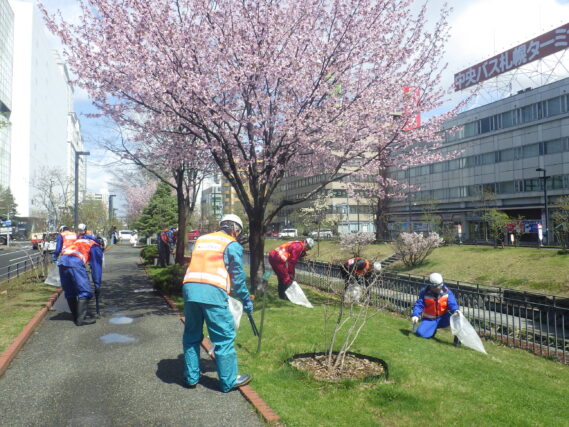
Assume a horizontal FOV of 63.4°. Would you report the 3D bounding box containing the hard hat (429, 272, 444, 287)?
[{"bbox_3d":[2.411,1.055,7.300,0.220,0.160,0.270,-1,23,25],"label":"hard hat"}]

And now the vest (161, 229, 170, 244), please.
[{"bbox_3d":[-4.473,0.864,17.300,0.400,0.600,0.440,1,-3,-41],"label":"vest"}]

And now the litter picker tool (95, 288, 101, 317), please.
[{"bbox_3d":[-3.067,1.468,7.550,0.060,0.500,0.050,1,-2,-37],"label":"litter picker tool"}]

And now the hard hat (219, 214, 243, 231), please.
[{"bbox_3d":[-0.524,0.089,4.550,0.220,0.160,0.270,-1,-24,41],"label":"hard hat"}]

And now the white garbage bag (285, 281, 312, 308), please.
[{"bbox_3d":[0.280,1.629,9.200,0.560,0.550,0.350,0,-1,0],"label":"white garbage bag"}]

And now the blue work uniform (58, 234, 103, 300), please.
[{"bbox_3d":[-3.235,0.856,7.300,0.550,1.050,0.680,-2,-2,34],"label":"blue work uniform"}]

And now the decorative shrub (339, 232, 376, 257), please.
[{"bbox_3d":[3.832,1.677,24.500,1.850,1.250,1.650,0,-2,9],"label":"decorative shrub"}]

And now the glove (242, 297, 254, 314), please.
[{"bbox_3d":[-0.344,0.879,4.400,0.100,0.180,0.110,-1,-2,37],"label":"glove"}]

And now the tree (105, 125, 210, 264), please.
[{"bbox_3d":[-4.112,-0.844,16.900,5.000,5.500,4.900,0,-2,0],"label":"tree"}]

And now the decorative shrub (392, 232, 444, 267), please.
[{"bbox_3d":[5.735,1.541,19.700,2.150,1.450,1.900,0,-2,16],"label":"decorative shrub"}]

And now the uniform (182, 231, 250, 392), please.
[{"bbox_3d":[-0.632,0.911,4.280,0.570,1.500,0.580,-2,-2,34],"label":"uniform"}]

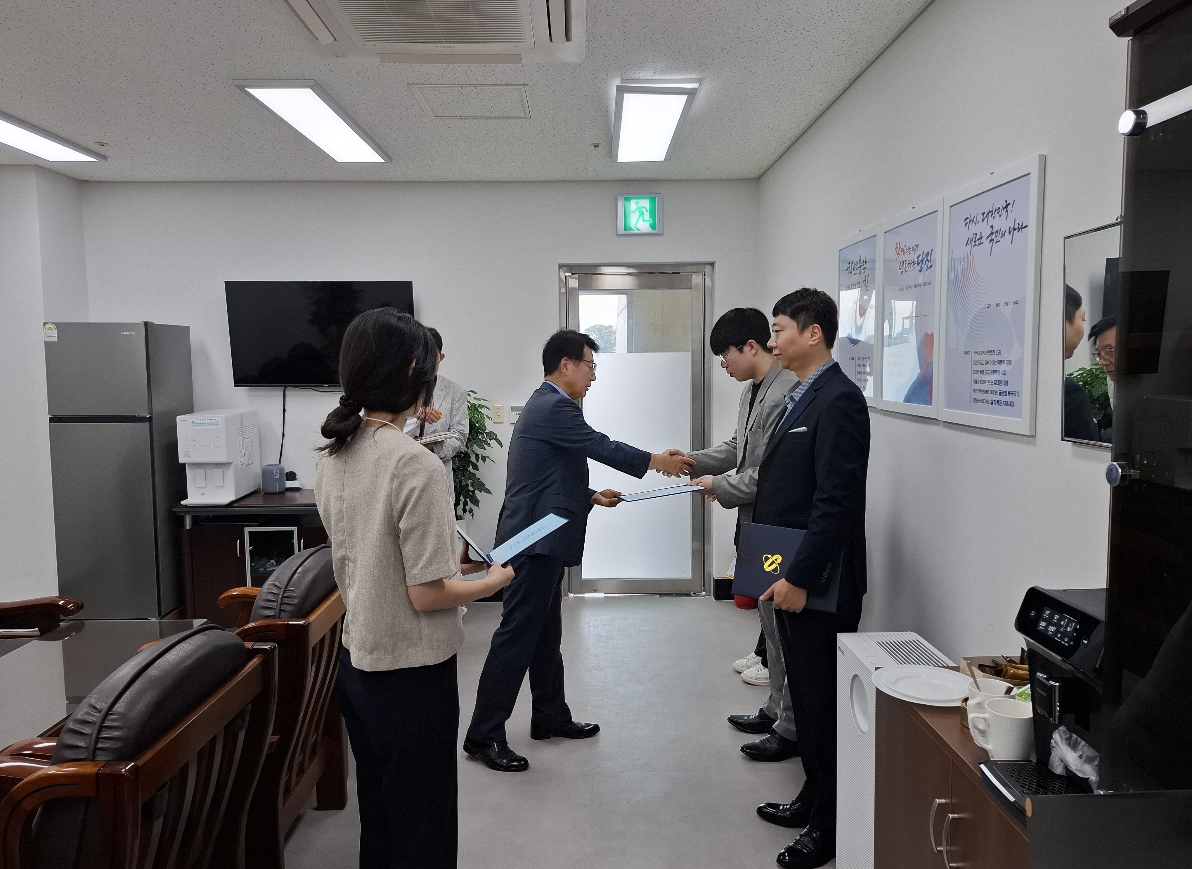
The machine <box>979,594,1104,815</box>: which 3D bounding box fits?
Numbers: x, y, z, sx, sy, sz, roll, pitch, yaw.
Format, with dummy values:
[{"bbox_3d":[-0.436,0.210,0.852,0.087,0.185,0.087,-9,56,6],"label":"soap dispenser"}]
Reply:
[{"bbox_3d":[0.884,0.466,1.328,0.410,0.371,0.246,-1,5,-1],"label":"machine"}]

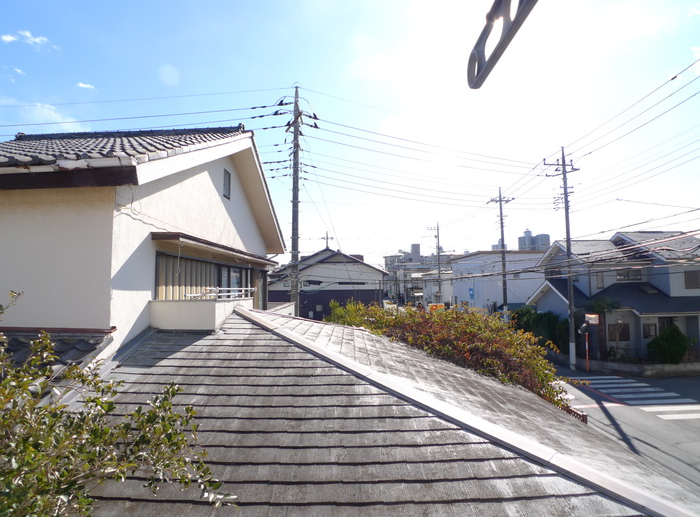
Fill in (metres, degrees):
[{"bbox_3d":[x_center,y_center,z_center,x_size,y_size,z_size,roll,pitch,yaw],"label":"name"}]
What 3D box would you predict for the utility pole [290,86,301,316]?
[{"bbox_3d":[-2.347,-0.721,20.888,0.450,13.702,0.450,0,-4,0],"label":"utility pole"}]

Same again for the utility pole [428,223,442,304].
[{"bbox_3d":[11.897,1.994,67.009,1.700,14.164,0.500,0,-4,0],"label":"utility pole"}]

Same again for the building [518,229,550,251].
[{"bbox_3d":[268.159,3.897,716.208,43.000,93.136,30.000,-1,-4,20],"label":"building"}]

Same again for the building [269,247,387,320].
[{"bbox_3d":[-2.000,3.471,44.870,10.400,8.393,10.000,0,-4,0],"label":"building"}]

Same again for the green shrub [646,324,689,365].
[{"bbox_3d":[18.588,4.939,28.343,2.150,2.155,2.100,-2,-4,30],"label":"green shrub"}]

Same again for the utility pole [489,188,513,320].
[{"bbox_3d":[13.363,0.636,42.346,1.950,13.730,0.450,0,-4,0],"label":"utility pole"}]

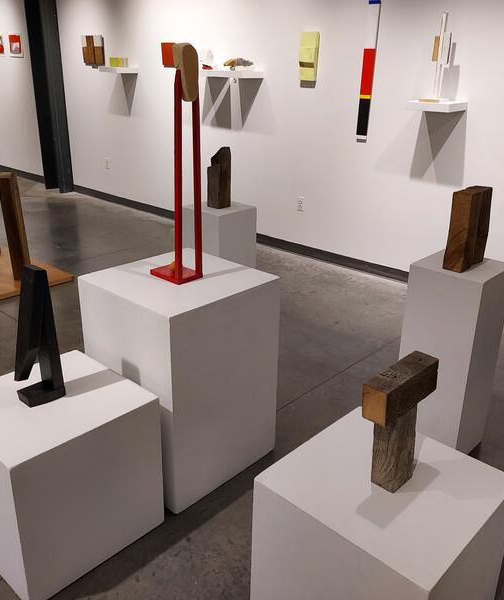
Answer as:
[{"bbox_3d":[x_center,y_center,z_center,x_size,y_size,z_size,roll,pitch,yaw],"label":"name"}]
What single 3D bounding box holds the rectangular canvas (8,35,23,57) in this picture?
[{"bbox_3d":[-3.256,-3.493,7.617,0.402,0.281,0.028,20,28,40],"label":"rectangular canvas"}]

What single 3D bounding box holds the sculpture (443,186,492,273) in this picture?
[{"bbox_3d":[0.844,-0.278,2.164,0.079,0.298,0.209,20,28,40],"label":"sculpture"}]

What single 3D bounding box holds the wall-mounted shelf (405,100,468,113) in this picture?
[{"bbox_3d":[1.281,-1.351,3.865,0.325,0.055,0.298,20,28,40],"label":"wall-mounted shelf"}]

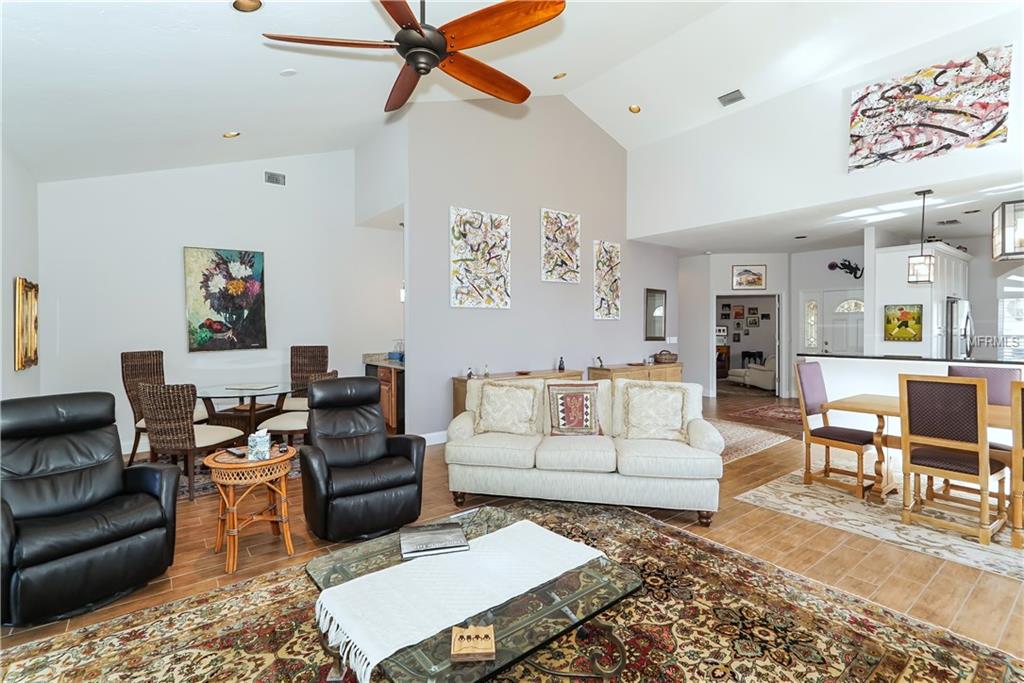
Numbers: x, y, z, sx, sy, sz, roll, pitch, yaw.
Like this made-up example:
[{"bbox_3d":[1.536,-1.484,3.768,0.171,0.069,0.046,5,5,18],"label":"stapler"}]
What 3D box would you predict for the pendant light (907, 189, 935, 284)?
[{"bbox_3d":[4.422,-1.115,4.923,0.184,0.989,0.184,-1,2,-37],"label":"pendant light"}]

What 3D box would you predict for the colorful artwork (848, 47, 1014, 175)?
[{"bbox_3d":[4.166,-2.317,4.636,0.041,0.908,1.219,-1,2,-37],"label":"colorful artwork"}]

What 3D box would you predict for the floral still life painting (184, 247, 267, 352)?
[{"bbox_3d":[-3.486,-0.504,5.580,0.826,1.234,0.036,-1,2,-37],"label":"floral still life painting"}]

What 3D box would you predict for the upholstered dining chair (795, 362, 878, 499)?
[{"bbox_3d":[2.871,0.733,4.004,0.464,1.069,0.551,-1,1,-37],"label":"upholstered dining chair"}]

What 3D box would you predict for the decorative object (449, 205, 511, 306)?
[{"bbox_3d":[-0.391,-1.030,5.781,0.915,1.215,0.040,-1,1,-37],"label":"decorative object"}]

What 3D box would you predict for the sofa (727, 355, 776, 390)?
[{"bbox_3d":[6.155,0.658,11.140,1.479,0.816,1.122,-1,2,-37],"label":"sofa"}]

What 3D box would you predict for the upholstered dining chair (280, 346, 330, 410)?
[{"bbox_3d":[-2.609,0.657,5.718,0.480,1.160,0.620,0,1,-7],"label":"upholstered dining chair"}]

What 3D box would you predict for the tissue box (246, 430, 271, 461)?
[{"bbox_3d":[-1.525,0.611,2.740,0.117,0.168,0.117,-1,1,-20],"label":"tissue box"}]

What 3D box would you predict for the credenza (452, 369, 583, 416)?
[{"bbox_3d":[0.128,0.829,5.931,1.800,0.810,0.450,-1,1,-37],"label":"credenza"}]

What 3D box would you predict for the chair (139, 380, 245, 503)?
[{"bbox_3d":[-2.704,0.802,3.913,0.540,0.930,0.610,0,1,4],"label":"chair"}]

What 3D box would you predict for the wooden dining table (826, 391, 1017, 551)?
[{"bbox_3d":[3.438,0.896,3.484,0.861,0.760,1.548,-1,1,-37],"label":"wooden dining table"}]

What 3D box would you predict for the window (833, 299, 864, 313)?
[{"bbox_3d":[6.052,-0.632,8.053,0.041,0.255,0.632,-1,2,-37],"label":"window"}]

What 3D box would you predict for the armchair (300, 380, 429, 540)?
[{"bbox_3d":[-1.140,0.777,3.394,0.750,1.000,0.830,-1,1,-38],"label":"armchair"}]

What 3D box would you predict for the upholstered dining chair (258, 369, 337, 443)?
[{"bbox_3d":[-2.092,0.793,4.479,0.610,0.930,0.540,0,1,4],"label":"upholstered dining chair"}]

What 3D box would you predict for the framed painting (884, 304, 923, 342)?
[{"bbox_3d":[5.377,-0.255,6.279,0.031,0.515,0.418,-1,2,-37],"label":"framed painting"}]

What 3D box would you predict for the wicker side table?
[{"bbox_3d":[-1.565,0.989,2.758,0.510,0.602,0.510,-1,2,-37],"label":"wicker side table"}]

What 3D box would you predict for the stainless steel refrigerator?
[{"bbox_3d":[6.559,0.259,7.107,0.928,1.785,0.724,-1,2,-37],"label":"stainless steel refrigerator"}]

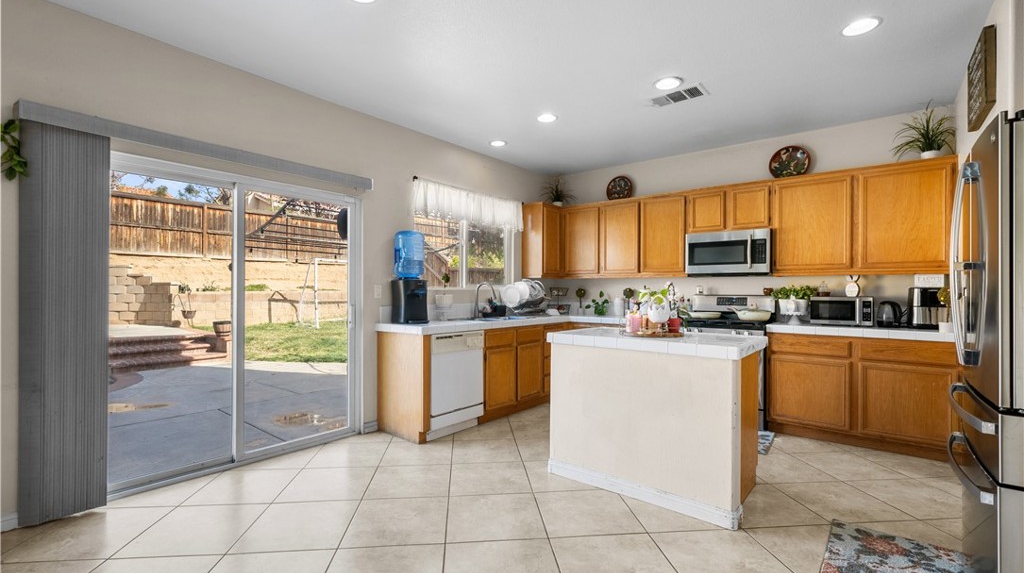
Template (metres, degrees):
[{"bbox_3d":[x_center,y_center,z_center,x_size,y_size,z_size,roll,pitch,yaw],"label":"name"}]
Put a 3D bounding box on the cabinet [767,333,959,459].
[{"bbox_3d":[2.912,0.843,3.600,1.240,0.880,0.610,0,-1,38],"label":"cabinet"}]

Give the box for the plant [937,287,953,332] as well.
[{"bbox_3d":[3.166,0.164,3.114,0.115,0.340,0.115,0,-1,38],"label":"plant"}]

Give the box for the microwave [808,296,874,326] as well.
[{"bbox_3d":[2.867,0.213,3.713,0.430,0.248,0.340,0,0,39],"label":"microwave"}]

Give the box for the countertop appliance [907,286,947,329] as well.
[{"bbox_3d":[3.320,0.181,3.374,0.240,0.325,0.300,0,-1,38],"label":"countertop appliance"}]

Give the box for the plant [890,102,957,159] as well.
[{"bbox_3d":[3.310,-1.213,3.445,0.385,0.450,0.360,0,-1,38],"label":"plant"}]

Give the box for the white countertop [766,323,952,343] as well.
[{"bbox_3d":[2.905,0.370,3.593,1.240,0.060,0.645,0,-1,38],"label":"white countertop"}]

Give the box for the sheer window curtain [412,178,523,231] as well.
[{"bbox_3d":[-0.387,-0.847,4.593,0.080,0.335,1.640,0,0,39],"label":"sheer window curtain"}]

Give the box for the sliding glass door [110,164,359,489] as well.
[{"bbox_3d":[-1.869,0.244,2.962,0.100,2.000,1.760,0,0,39],"label":"sliding glass door"}]

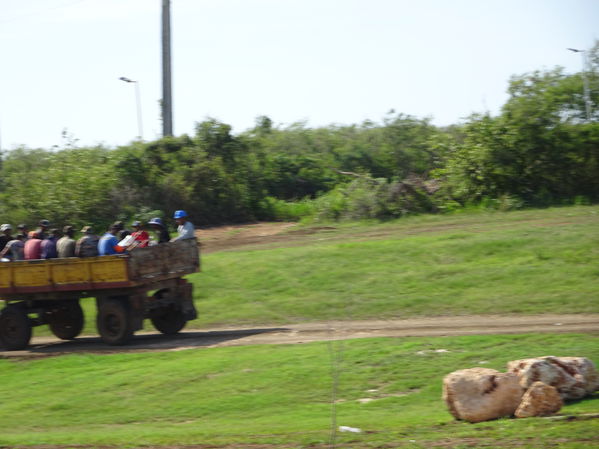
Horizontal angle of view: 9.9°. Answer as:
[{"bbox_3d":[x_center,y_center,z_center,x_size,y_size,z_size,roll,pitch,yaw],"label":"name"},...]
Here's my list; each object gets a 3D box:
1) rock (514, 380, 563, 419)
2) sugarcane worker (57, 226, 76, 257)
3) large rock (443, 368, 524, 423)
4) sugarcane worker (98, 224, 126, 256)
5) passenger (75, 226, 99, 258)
[{"bbox_3d":[3.744,2.741,54.200,0.740,0.580,0.600,-2,1,6],"label":"rock"},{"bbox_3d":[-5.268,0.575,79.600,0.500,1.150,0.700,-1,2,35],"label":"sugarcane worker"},{"bbox_3d":[2.909,2.688,54.400,1.270,0.840,0.950,-2,1,11],"label":"large rock"},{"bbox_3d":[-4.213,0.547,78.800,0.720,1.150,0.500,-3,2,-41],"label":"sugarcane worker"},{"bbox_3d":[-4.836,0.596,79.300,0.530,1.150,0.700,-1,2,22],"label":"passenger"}]

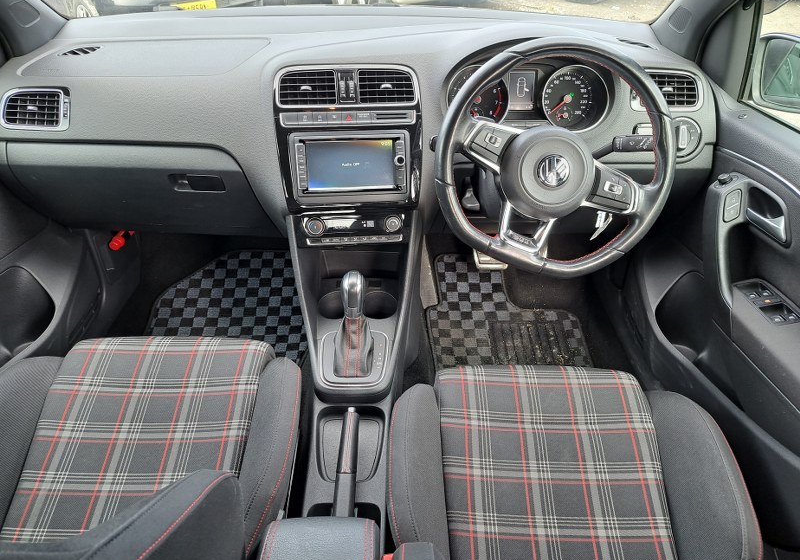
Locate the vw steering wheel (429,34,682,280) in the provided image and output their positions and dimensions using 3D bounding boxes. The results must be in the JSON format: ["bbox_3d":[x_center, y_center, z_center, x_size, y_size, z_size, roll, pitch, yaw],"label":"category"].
[{"bbox_3d":[0.240,-0.188,0.878,0.370,0.360,0.085,21,13,-5],"label":"vw steering wheel"}]

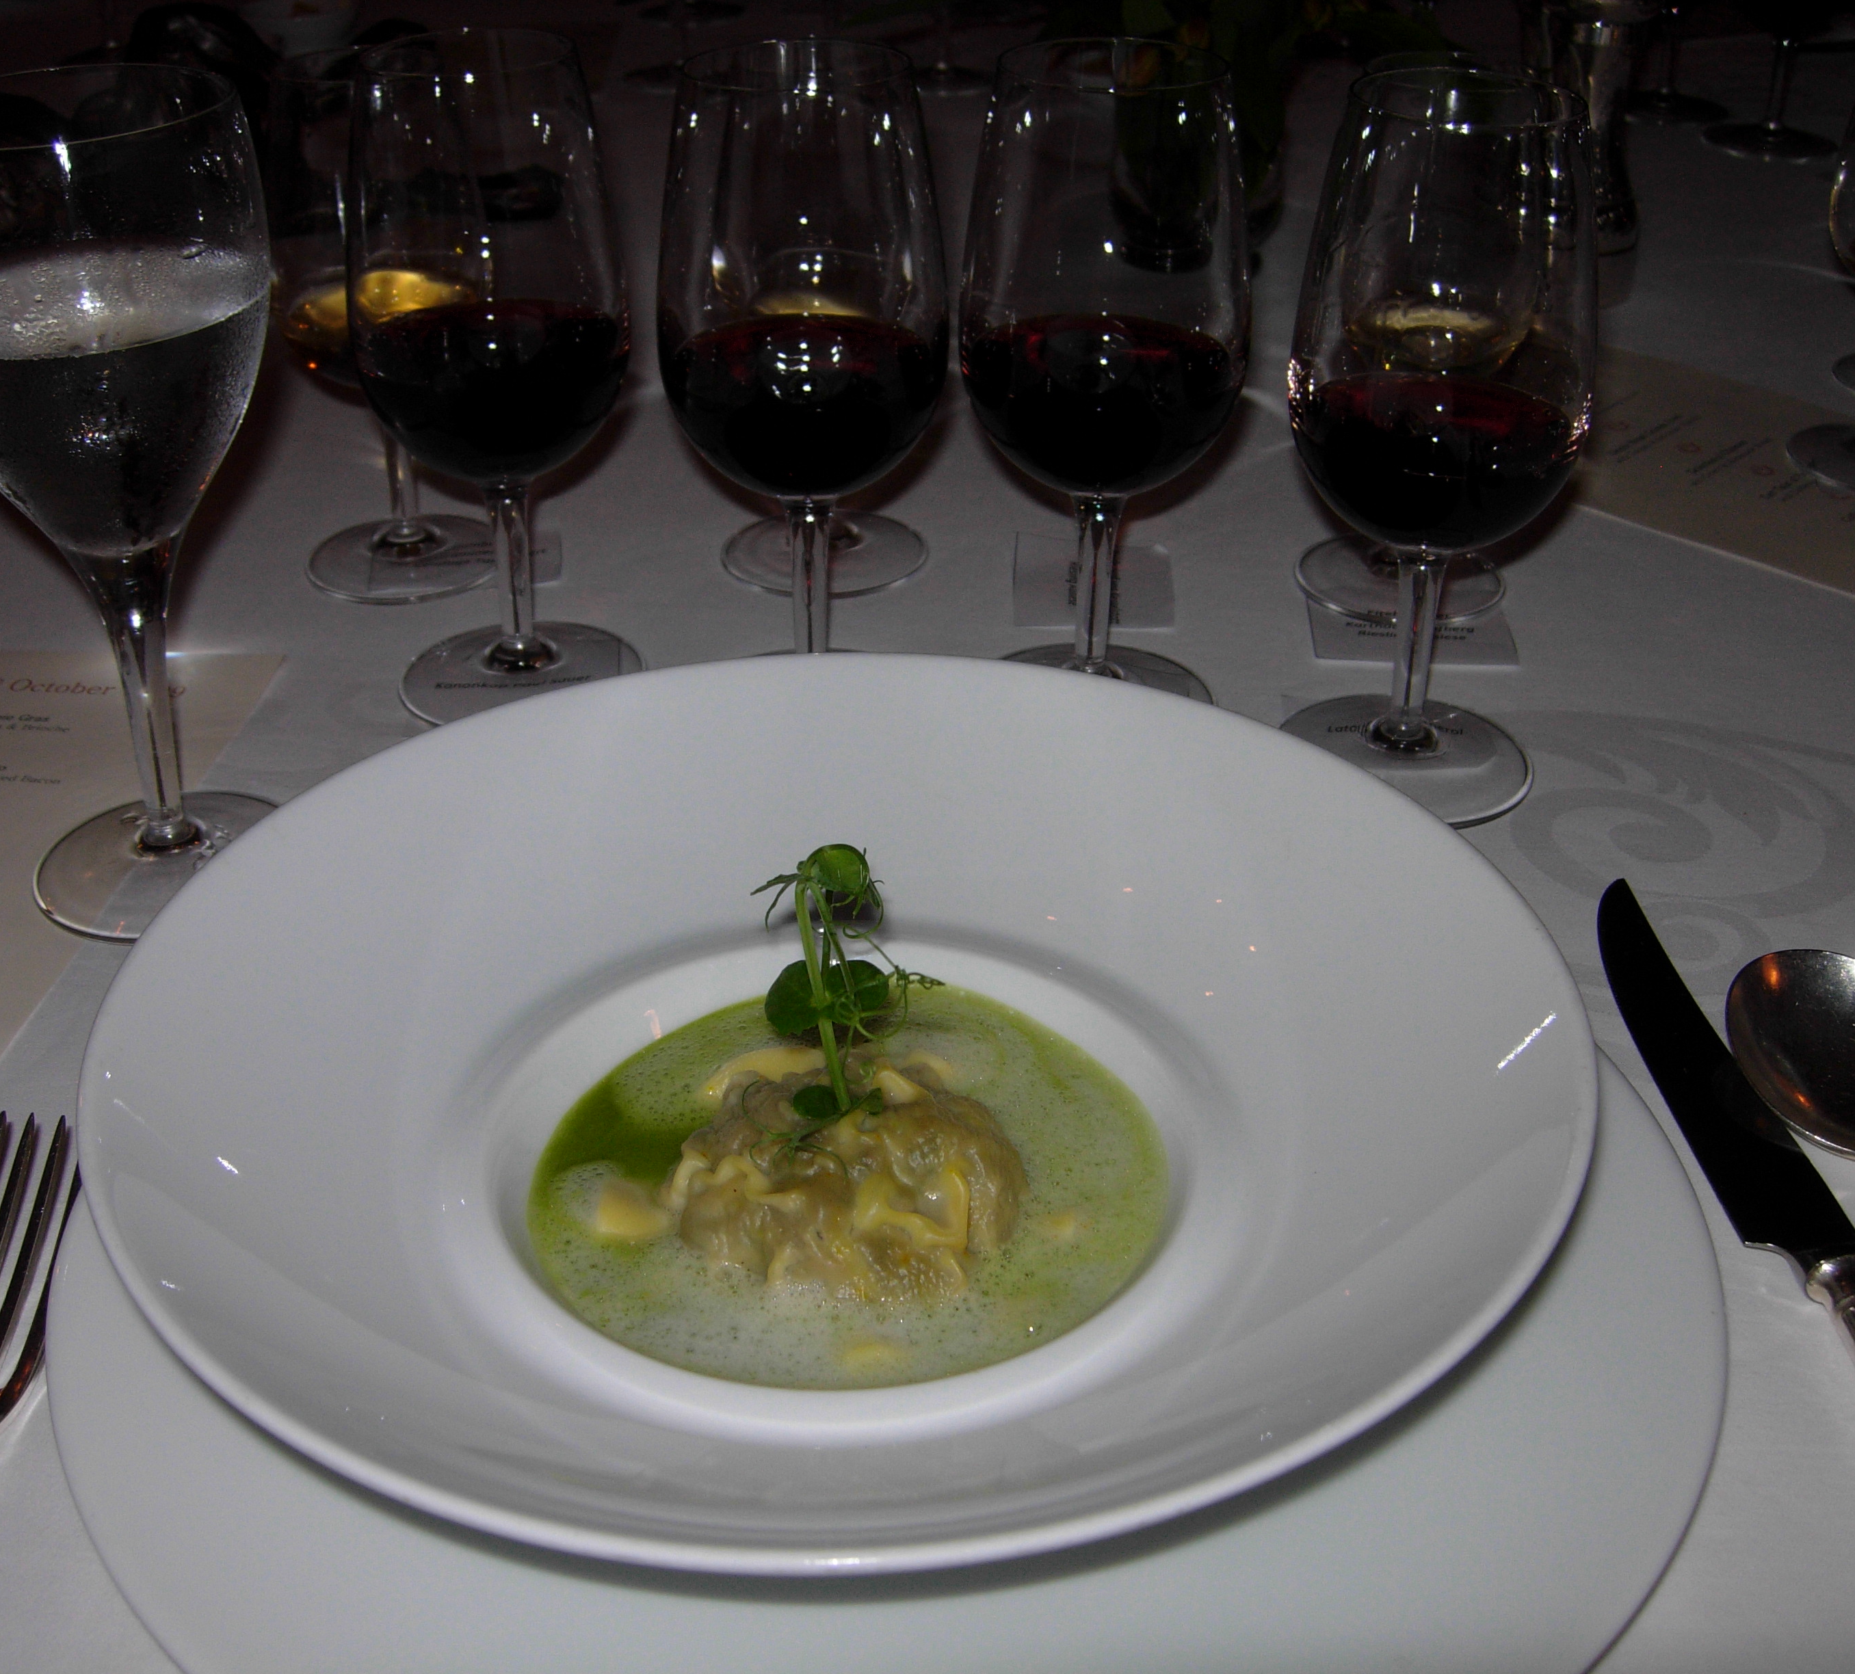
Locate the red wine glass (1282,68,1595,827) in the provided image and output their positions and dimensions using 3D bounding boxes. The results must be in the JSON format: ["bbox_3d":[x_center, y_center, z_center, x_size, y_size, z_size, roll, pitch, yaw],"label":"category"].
[{"bbox_3d":[0.112,-0.084,0.519,0.067,0.158,0.067,0,31,0],"label":"red wine glass"}]

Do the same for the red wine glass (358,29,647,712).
[{"bbox_3d":[-0.103,-0.107,0.557,0.067,0.158,0.067,0,31,0],"label":"red wine glass"}]

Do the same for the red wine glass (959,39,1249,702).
[{"bbox_3d":[0.041,-0.101,0.548,0.067,0.158,0.067,0,31,0],"label":"red wine glass"}]

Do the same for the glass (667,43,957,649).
[{"bbox_3d":[-0.028,-0.100,0.545,0.067,0.158,0.067,0,31,0],"label":"glass"}]

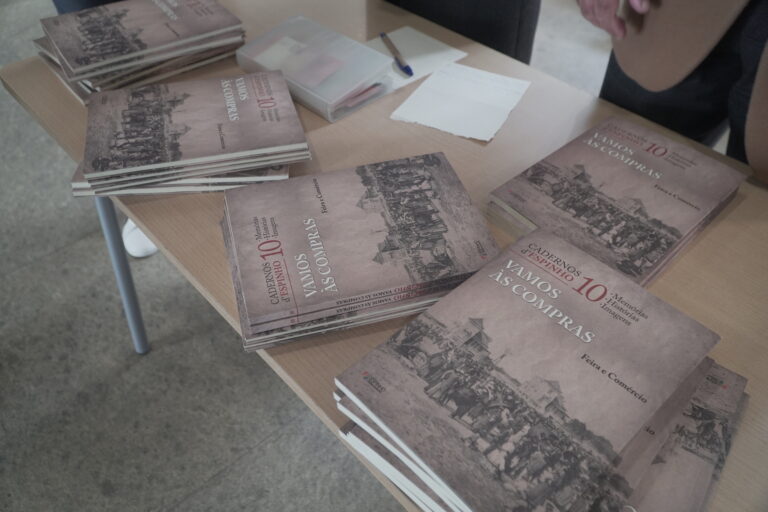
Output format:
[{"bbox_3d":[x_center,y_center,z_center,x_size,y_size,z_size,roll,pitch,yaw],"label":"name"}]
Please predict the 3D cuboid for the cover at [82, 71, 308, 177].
[{"bbox_3d":[-0.254,-0.183,0.775,0.266,0.010,0.196,-12,47,-12],"label":"cover"}]

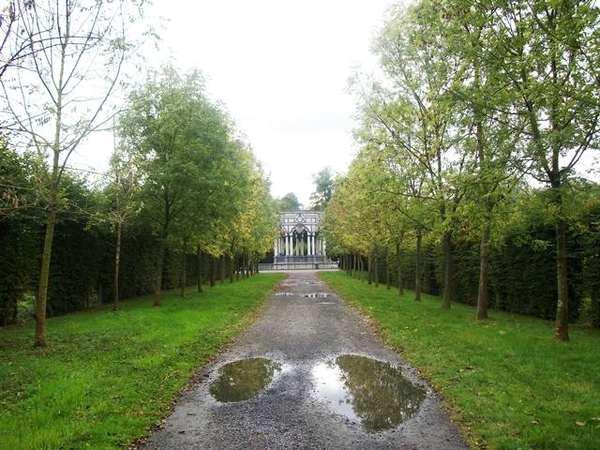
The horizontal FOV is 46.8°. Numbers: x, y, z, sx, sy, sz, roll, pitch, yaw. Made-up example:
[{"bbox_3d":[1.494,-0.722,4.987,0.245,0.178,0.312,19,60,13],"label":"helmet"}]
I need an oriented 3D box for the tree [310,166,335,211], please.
[{"bbox_3d":[3.600,-1.500,112.000,5.500,16.000,5.500,0,-3,0],"label":"tree"}]

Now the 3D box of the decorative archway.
[{"bbox_3d":[0.059,1.360,82.000,6.100,6.200,5.200,0,-3,0],"label":"decorative archway"}]

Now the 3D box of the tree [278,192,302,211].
[{"bbox_3d":[-1.800,0.300,112.000,5.500,11.800,5.500,0,-3,0],"label":"tree"}]

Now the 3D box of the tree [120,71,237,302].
[{"bbox_3d":[-4.200,-1.300,22.700,3.700,7.800,3.700,0,-3,0],"label":"tree"}]

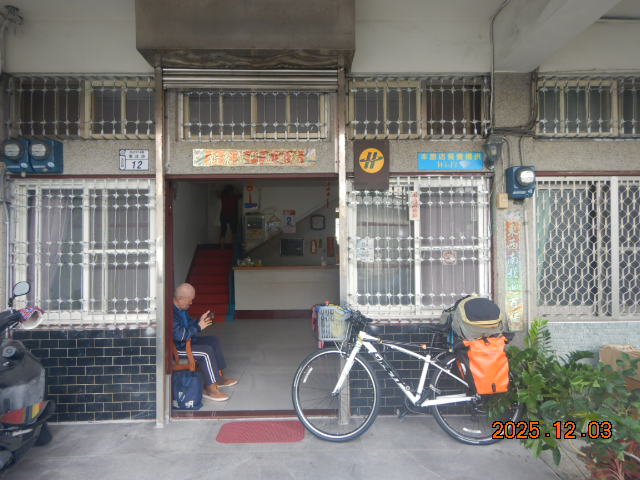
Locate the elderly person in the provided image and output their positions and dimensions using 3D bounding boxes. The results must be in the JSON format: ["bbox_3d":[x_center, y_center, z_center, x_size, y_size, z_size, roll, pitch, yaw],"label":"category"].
[{"bbox_3d":[-1.130,0.933,4.190,0.680,1.050,0.520,0,-1,-2],"label":"elderly person"}]

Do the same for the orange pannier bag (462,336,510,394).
[{"bbox_3d":[1.148,0.865,3.075,0.300,0.380,0.170,-1,-1,3],"label":"orange pannier bag"}]

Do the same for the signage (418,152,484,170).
[{"bbox_3d":[1.131,-0.678,3.828,0.565,0.150,0.015,-1,-1,-2],"label":"signage"}]

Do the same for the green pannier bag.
[{"bbox_3d":[1.110,0.550,3.130,0.330,0.300,0.380,-1,-1,3],"label":"green pannier bag"}]

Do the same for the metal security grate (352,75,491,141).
[{"bbox_3d":[0.845,-1.120,3.781,1.194,0.513,0.100,-1,-1,-2],"label":"metal security grate"}]

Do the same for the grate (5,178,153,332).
[{"bbox_3d":[-1.942,0.105,3.656,1.142,1.207,0.100,-1,-1,-2],"label":"grate"}]

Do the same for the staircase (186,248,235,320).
[{"bbox_3d":[-2.240,0.814,9.050,0.880,1.400,2.100,0,-1,-2],"label":"staircase"}]

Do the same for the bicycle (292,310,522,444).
[{"bbox_3d":[0.630,0.972,3.210,1.690,1.000,0.560,0,-1,3],"label":"bicycle"}]

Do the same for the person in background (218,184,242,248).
[{"bbox_3d":[-2.138,-0.549,10.600,0.573,1.553,0.330,-1,-1,-2],"label":"person in background"}]

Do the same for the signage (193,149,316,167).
[{"bbox_3d":[-0.539,-0.683,3.698,1.021,0.147,0.012,0,-1,-2],"label":"signage"}]

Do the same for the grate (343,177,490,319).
[{"bbox_3d":[0.838,0.075,3.768,1.190,1.220,0.100,-1,-1,-2],"label":"grate"}]

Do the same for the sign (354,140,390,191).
[{"bbox_3d":[0.428,-0.608,3.630,0.292,0.412,0.020,0,-1,-2],"label":"sign"}]

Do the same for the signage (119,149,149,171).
[{"bbox_3d":[-1.528,-0.657,3.654,0.238,0.177,0.015,0,-1,-2],"label":"signage"}]

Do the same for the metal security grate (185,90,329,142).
[{"bbox_3d":[-0.539,-1.028,3.672,1.203,0.419,0.070,0,-1,-2],"label":"metal security grate"}]

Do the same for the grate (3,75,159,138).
[{"bbox_3d":[-1.964,-1.090,3.668,1.172,0.496,0.100,-1,-1,-2],"label":"grate"}]

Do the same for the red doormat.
[{"bbox_3d":[-0.449,1.498,3.489,0.668,0.012,0.421,-1,-1,-2],"label":"red doormat"}]

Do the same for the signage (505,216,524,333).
[{"bbox_3d":[1.642,0.266,3.751,0.159,1.014,0.012,0,-1,-2],"label":"signage"}]

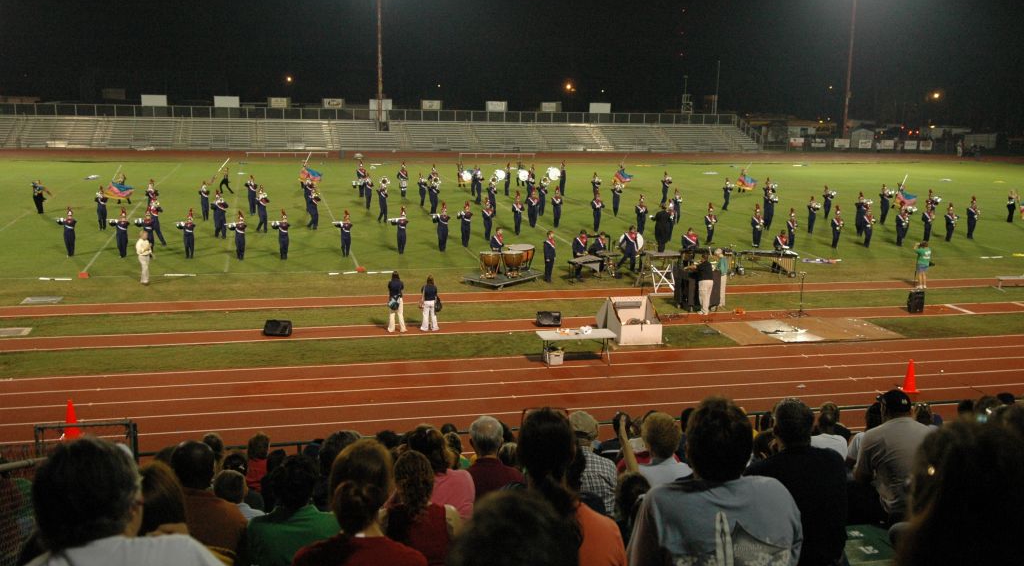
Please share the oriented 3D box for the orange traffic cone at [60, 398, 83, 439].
[{"bbox_3d":[-8.016,2.463,17.581,0.370,0.710,0.370,-1,12,-14],"label":"orange traffic cone"}]

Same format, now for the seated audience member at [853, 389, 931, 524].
[{"bbox_3d":[2.416,1.259,6.448,0.540,1.250,0.820,1,12,-3],"label":"seated audience member"}]

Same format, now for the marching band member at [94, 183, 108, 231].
[{"bbox_3d":[-17.063,-3.142,40.167,0.570,1.907,0.500,-1,11,-13],"label":"marching band member"}]

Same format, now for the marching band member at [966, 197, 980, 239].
[{"bbox_3d":[21.539,-3.036,44.934,0.500,1.980,0.450,-3,12,-21],"label":"marching band member"}]

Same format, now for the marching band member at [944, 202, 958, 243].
[{"bbox_3d":[20.021,-2.776,44.083,0.520,1.762,0.450,-1,12,-15],"label":"marching band member"}]

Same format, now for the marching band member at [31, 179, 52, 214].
[{"bbox_3d":[-21.611,-3.939,44.164,0.750,1.510,0.600,1,11,-5],"label":"marching band member"}]

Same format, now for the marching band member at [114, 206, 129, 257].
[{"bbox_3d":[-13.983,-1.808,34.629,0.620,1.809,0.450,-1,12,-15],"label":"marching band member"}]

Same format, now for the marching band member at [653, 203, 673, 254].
[{"bbox_3d":[5.106,-1.854,32.560,0.580,1.633,0.500,-1,12,-14],"label":"marching band member"}]

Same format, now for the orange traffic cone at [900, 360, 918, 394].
[{"bbox_3d":[8.993,2.075,21.717,0.370,0.720,0.370,-1,12,-14],"label":"orange traffic cone"}]

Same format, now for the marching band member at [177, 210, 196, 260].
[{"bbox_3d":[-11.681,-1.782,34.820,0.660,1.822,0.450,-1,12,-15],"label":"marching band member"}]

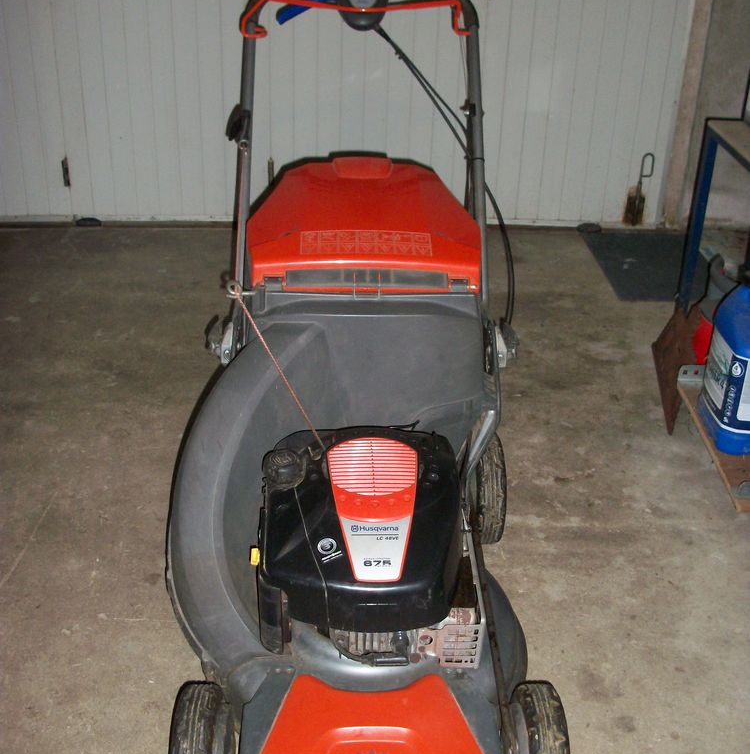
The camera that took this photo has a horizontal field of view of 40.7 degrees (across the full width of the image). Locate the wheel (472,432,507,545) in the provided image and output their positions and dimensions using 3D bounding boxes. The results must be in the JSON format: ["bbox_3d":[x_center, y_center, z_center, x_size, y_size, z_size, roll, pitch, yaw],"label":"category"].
[{"bbox_3d":[0.220,0.220,2.012,0.052,0.224,0.224,1,26,-2],"label":"wheel"}]

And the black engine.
[{"bbox_3d":[-0.015,0.248,1.486,0.295,0.230,0.340,1,26,-2],"label":"black engine"}]

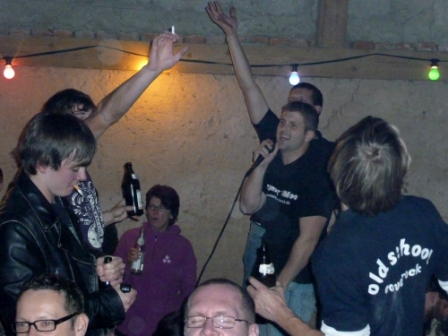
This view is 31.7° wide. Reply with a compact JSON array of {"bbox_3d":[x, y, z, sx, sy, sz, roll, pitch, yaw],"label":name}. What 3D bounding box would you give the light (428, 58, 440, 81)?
[{"bbox_3d":[1.213,-0.565,4.550,0.063,0.118,0.063,1,10,0],"label":"light"}]

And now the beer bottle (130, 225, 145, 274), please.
[{"bbox_3d":[-0.440,0.431,4.100,0.064,0.250,0.064,8,7,0],"label":"beer bottle"}]

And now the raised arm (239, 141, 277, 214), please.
[{"bbox_3d":[0.155,0.043,3.600,0.125,0.360,0.140,14,3,23],"label":"raised arm"}]

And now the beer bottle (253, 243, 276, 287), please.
[{"bbox_3d":[0.139,0.367,2.600,0.066,0.250,0.066,-2,10,0],"label":"beer bottle"}]

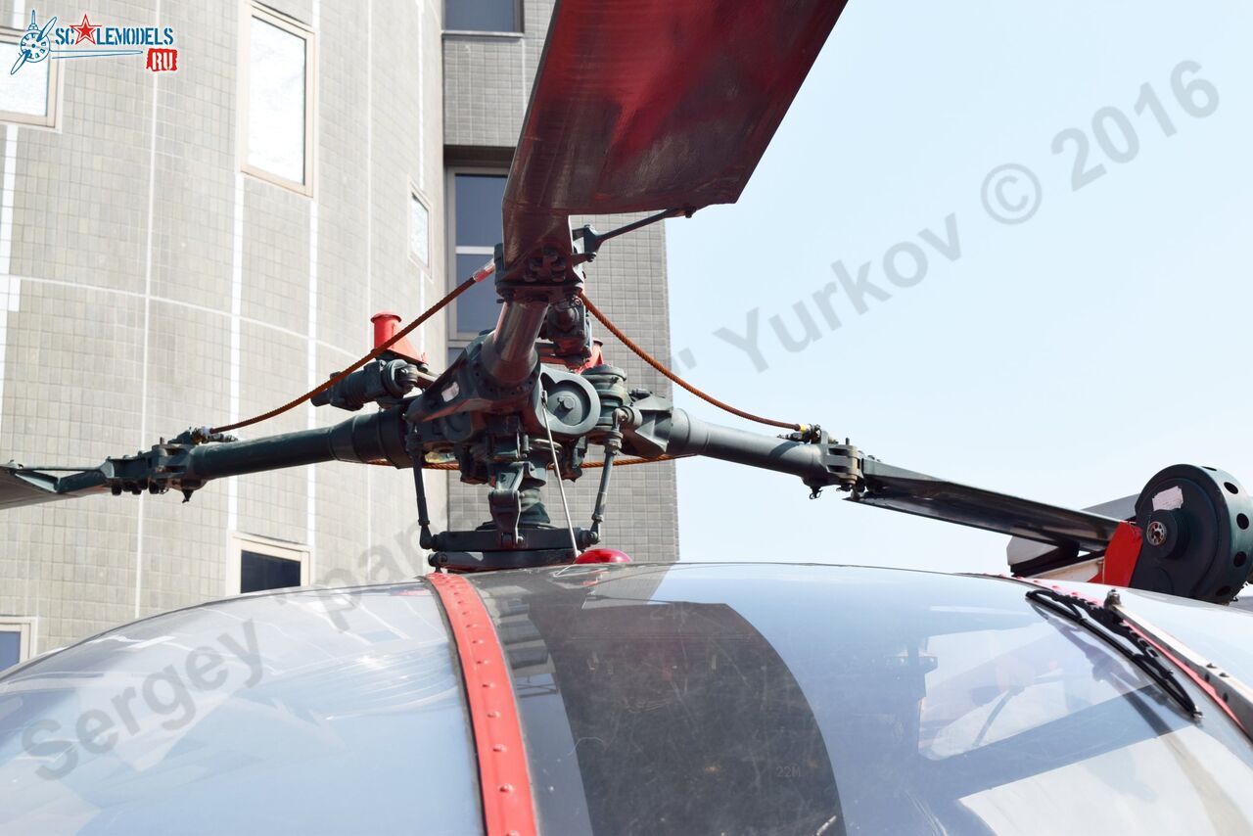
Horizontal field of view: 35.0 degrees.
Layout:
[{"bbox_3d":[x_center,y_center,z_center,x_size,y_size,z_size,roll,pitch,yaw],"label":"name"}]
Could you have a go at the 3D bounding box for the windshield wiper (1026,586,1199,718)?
[{"bbox_3d":[0.478,0.214,1.941,0.026,0.038,0.338,27,5,-21],"label":"windshield wiper"}]

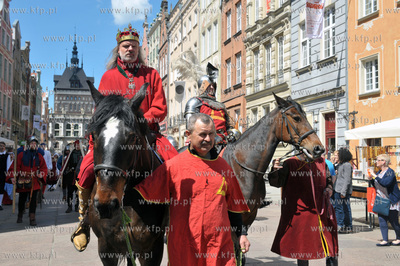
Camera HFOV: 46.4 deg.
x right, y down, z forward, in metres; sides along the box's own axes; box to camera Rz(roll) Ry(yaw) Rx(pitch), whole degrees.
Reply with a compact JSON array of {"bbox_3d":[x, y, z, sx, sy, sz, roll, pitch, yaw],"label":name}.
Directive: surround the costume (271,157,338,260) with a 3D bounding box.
[{"bbox_3d":[1.050,0.745,4.680,0.640,1.030,0.460,1,-3,-18],"label":"costume"}]

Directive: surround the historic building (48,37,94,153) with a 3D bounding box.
[{"bbox_3d":[-49.200,-14.700,180.000,17.500,45.500,17.000,1,-3,-16],"label":"historic building"}]

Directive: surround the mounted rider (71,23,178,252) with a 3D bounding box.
[{"bbox_3d":[-0.575,0.010,3.620,0.800,1.750,0.820,0,-3,-10],"label":"mounted rider"}]

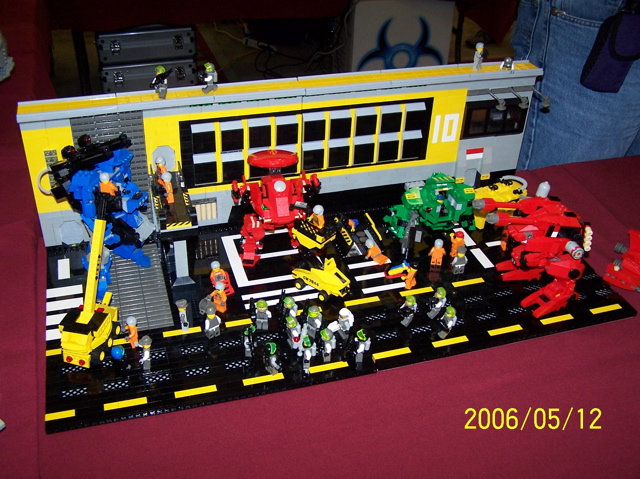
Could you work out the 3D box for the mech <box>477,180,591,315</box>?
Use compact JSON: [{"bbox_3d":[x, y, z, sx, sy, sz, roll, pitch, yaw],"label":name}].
[{"bbox_3d":[0.283,0.010,0.929,0.166,0.150,0.116,-8,36,-15],"label":"mech"}]

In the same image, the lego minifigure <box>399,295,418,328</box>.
[{"bbox_3d":[0.114,0.093,0.904,0.020,0.038,0.021,-19,40,-41],"label":"lego minifigure"}]

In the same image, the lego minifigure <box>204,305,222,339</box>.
[{"bbox_3d":[-0.131,0.100,0.867,0.024,0.040,0.015,-23,42,-32],"label":"lego minifigure"}]

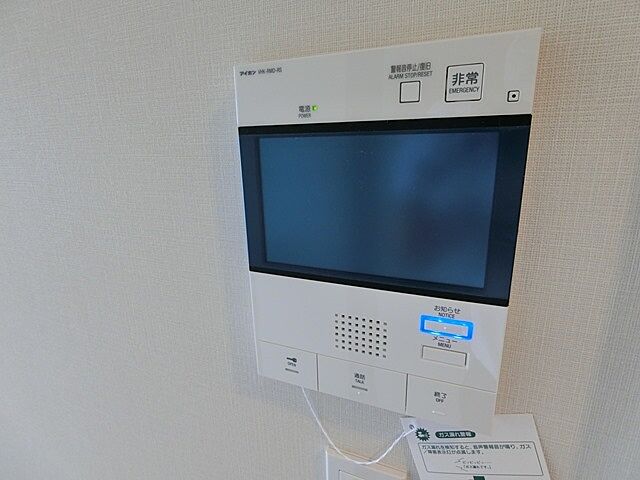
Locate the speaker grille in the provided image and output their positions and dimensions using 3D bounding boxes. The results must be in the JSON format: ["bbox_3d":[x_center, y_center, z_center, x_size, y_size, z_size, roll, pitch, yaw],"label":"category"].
[{"bbox_3d":[0.030,0.070,0.256,0.039,0.029,0.004,5,16,22],"label":"speaker grille"}]

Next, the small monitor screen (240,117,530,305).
[{"bbox_3d":[0.029,-0.021,0.234,0.183,0.109,0.010,5,16,22],"label":"small monitor screen"}]

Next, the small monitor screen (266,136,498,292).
[{"bbox_3d":[0.029,-0.021,0.233,0.152,0.091,0.006,5,16,22],"label":"small monitor screen"}]

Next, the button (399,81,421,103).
[{"bbox_3d":[0.052,-0.086,0.203,0.011,0.011,0.003,5,16,22],"label":"button"}]

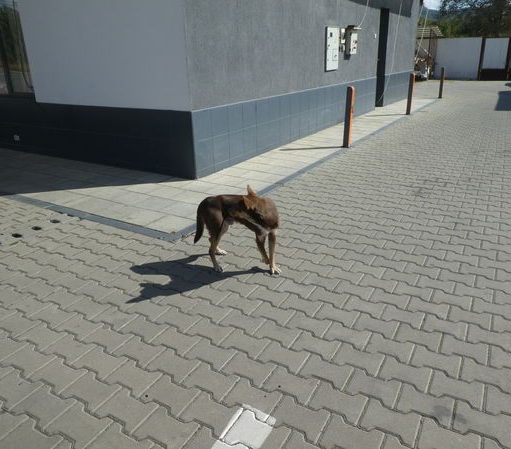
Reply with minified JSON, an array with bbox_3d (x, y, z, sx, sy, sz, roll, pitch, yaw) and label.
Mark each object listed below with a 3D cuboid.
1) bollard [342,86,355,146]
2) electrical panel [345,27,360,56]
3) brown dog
[{"bbox_3d":[1.335,-1.535,5.965,0.099,0.833,0.099,12,25,29],"label":"bollard"},{"bbox_3d":[1.806,-3.385,7.688,0.139,0.436,0.357,12,25,29],"label":"electrical panel"},{"bbox_3d":[-0.128,0.013,2.529,0.575,0.585,0.268,9,24,24],"label":"brown dog"}]

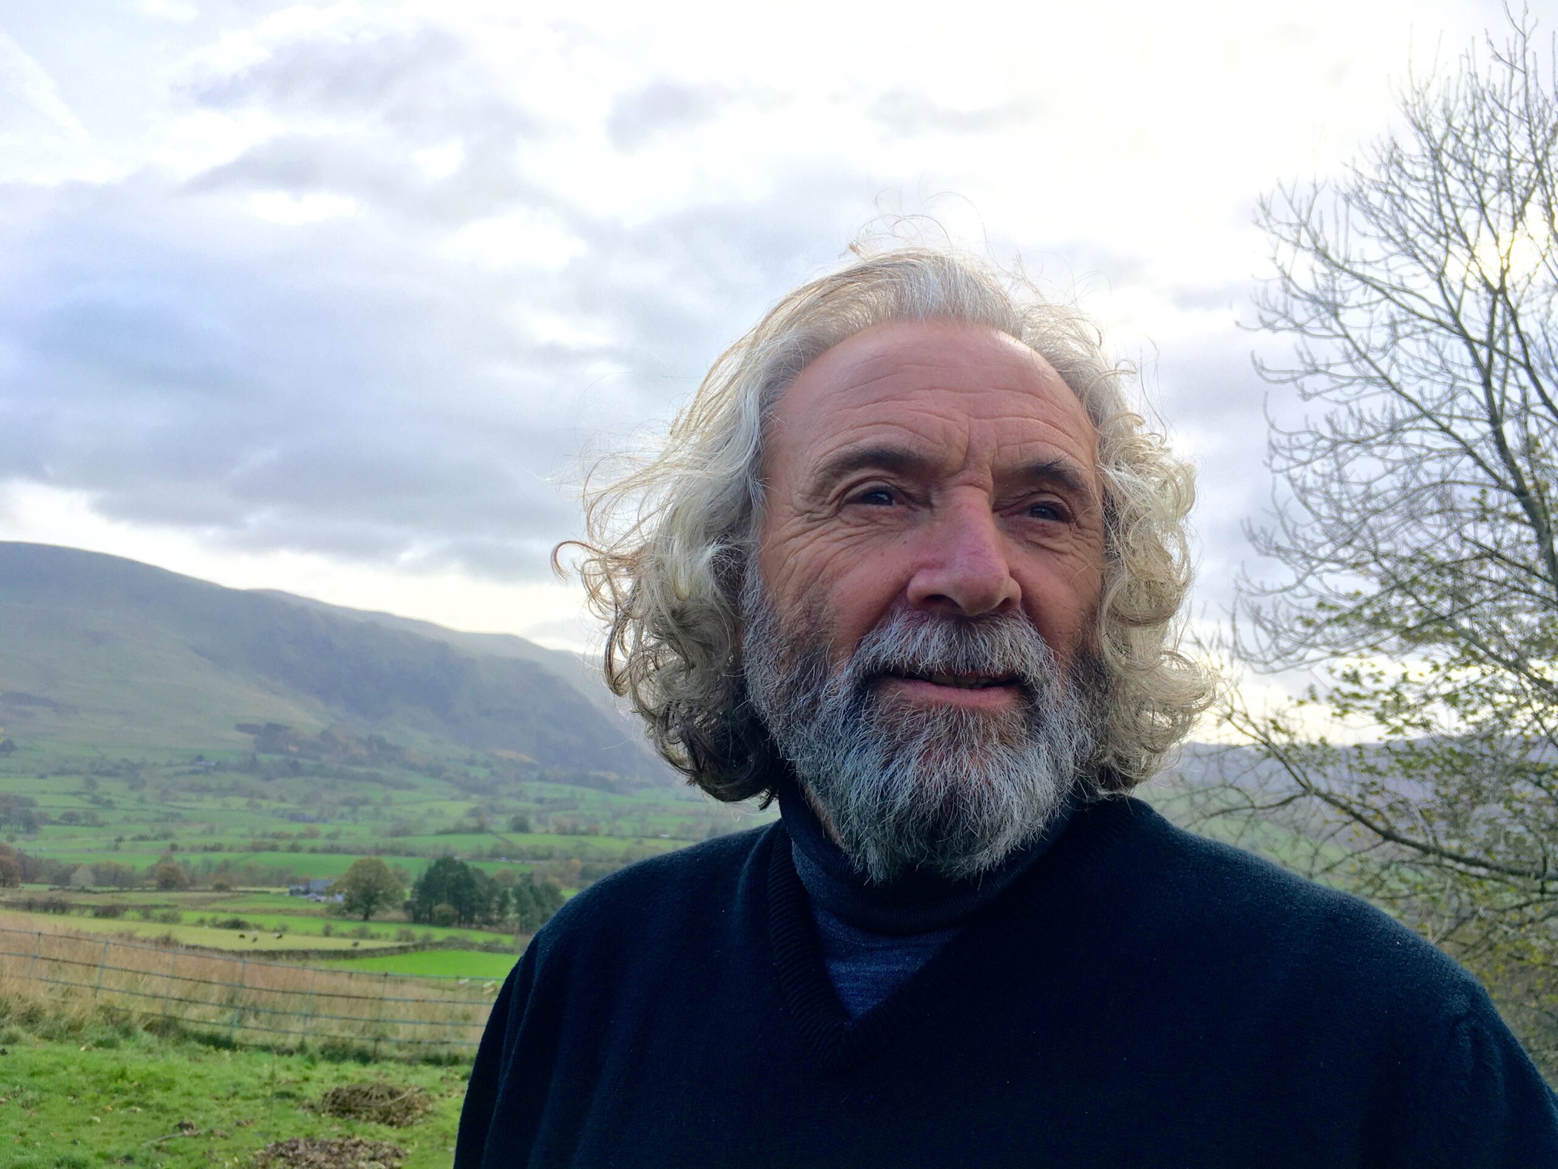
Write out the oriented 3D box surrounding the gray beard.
[{"bbox_3d":[0.059,0.050,0.489,0.150,0.130,0.110,3,-10,-8],"label":"gray beard"}]

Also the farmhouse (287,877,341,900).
[{"bbox_3d":[-144.099,94.608,405.000,16.500,7.200,8.500,4,-7,-19],"label":"farmhouse"}]

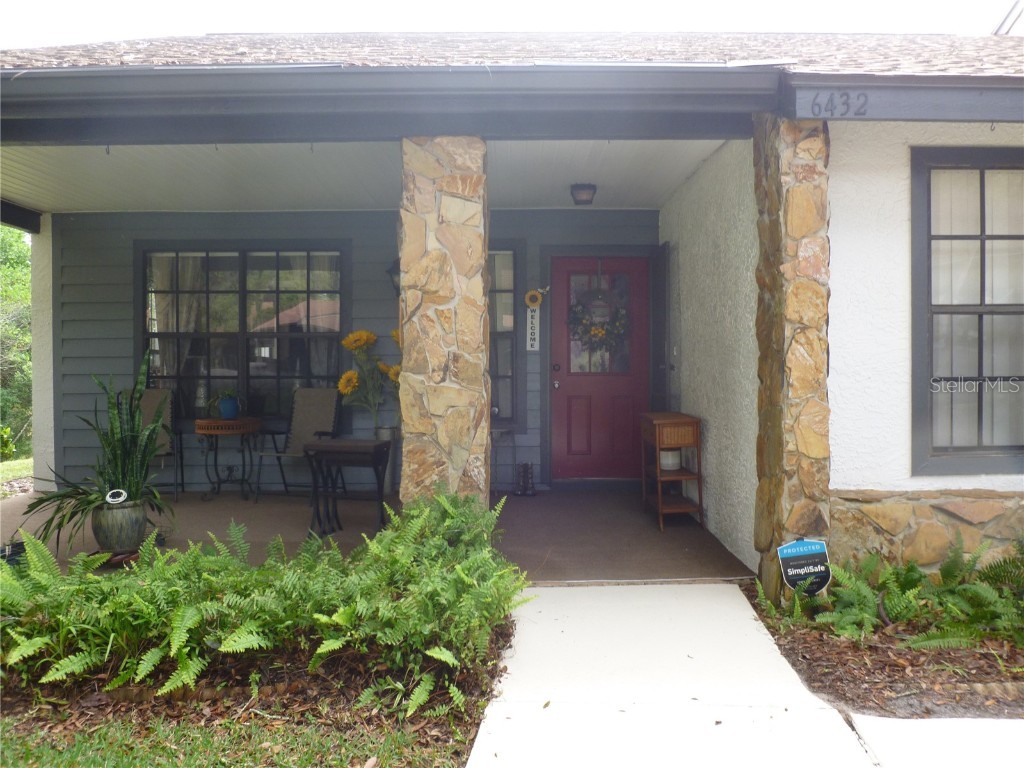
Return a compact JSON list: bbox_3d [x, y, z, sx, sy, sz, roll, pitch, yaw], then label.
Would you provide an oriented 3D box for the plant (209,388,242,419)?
[{"bbox_3d":[-2.490,0.170,7.220,0.290,0.260,0.260,0,1,0],"label":"plant"}]

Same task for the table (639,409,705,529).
[{"bbox_3d":[1.161,0.627,6.115,0.340,0.760,0.740,0,2,0],"label":"table"}]

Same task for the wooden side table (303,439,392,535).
[{"bbox_3d":[-1.116,0.718,5.717,0.490,0.600,0.370,0,2,9],"label":"wooden side table"}]

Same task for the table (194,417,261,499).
[{"bbox_3d":[-2.475,0.645,7.220,0.560,0.685,0.460,0,1,0],"label":"table"}]

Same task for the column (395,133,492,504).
[{"bbox_3d":[-0.370,-0.150,4.770,0.460,2.410,0.450,0,1,0],"label":"column"}]

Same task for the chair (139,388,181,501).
[{"bbox_3d":[-3.120,0.523,7.190,0.560,0.950,0.610,-1,2,-12],"label":"chair"}]

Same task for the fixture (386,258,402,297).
[{"bbox_3d":[-0.989,-0.953,7.320,0.220,0.370,0.220,0,2,0],"label":"fixture"}]

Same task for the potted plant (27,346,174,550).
[{"bbox_3d":[-2.489,0.418,5.004,0.920,1.210,0.800,0,2,0],"label":"potted plant"}]

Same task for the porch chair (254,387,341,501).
[{"bbox_3d":[-1.800,0.503,7.125,0.570,0.950,0.680,0,2,14],"label":"porch chair"}]

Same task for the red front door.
[{"bbox_3d":[0.812,-0.154,7.600,0.915,2.040,0.070,0,1,0],"label":"red front door"}]

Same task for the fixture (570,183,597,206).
[{"bbox_3d":[0.557,-1.471,6.439,0.200,0.145,0.200,0,2,0],"label":"fixture"}]

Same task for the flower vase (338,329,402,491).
[{"bbox_3d":[-1.200,0.243,7.280,0.660,1.470,0.480,0,1,0],"label":"flower vase"}]

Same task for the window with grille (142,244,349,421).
[{"bbox_3d":[-2.430,-0.460,7.550,1.900,1.630,0.100,0,1,0],"label":"window with grille"}]

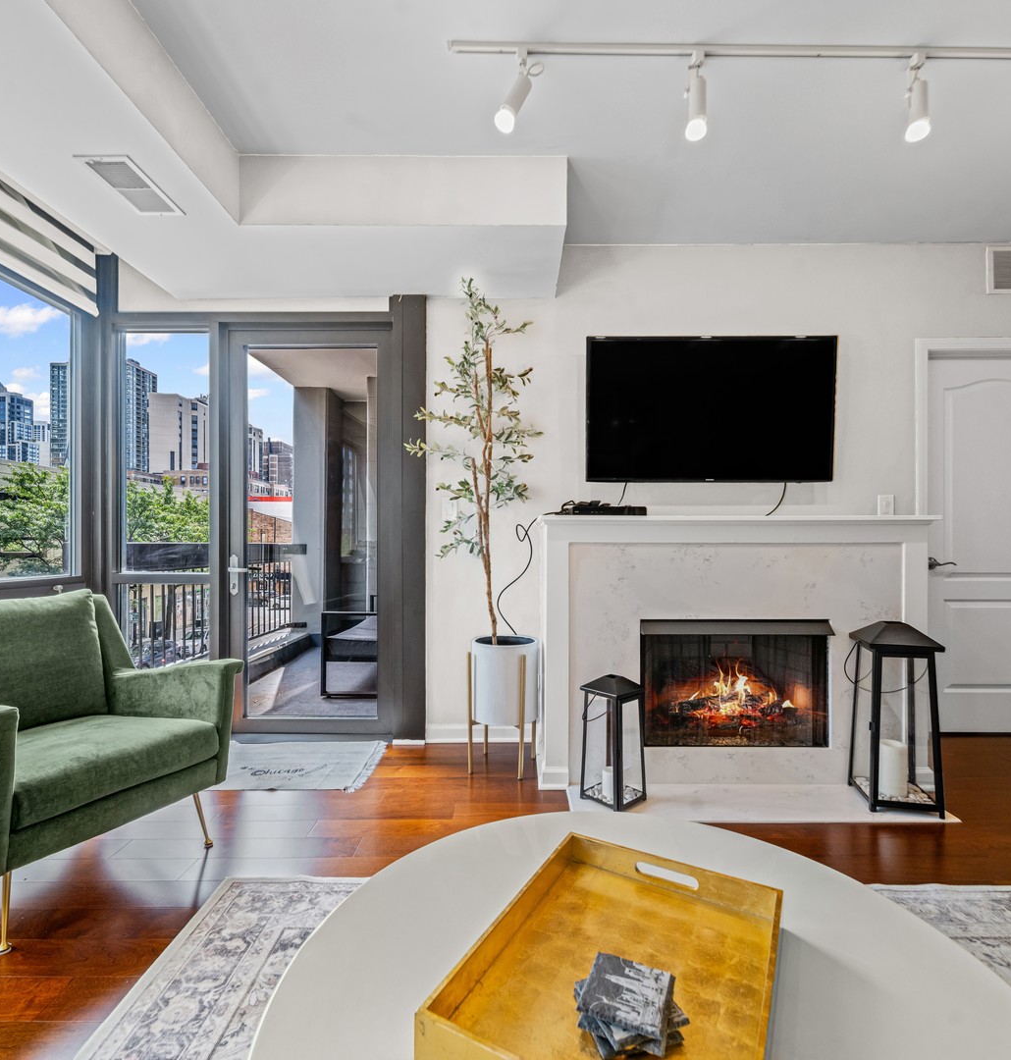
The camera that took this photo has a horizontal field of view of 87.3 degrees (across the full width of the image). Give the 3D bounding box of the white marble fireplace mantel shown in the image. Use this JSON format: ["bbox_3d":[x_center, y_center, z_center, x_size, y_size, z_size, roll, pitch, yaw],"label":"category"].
[{"bbox_3d":[0.995,0.527,2.505,1.700,1.170,0.550,0,0,0],"label":"white marble fireplace mantel"}]

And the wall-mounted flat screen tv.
[{"bbox_3d":[1.022,-0.597,2.655,1.235,0.710,0.060,0,4,0],"label":"wall-mounted flat screen tv"}]

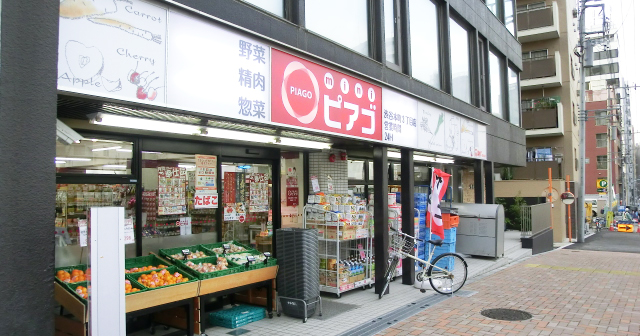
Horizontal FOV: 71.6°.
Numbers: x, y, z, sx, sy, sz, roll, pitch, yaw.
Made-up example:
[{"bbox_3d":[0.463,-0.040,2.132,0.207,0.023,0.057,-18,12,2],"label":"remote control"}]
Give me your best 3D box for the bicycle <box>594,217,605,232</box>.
[{"bbox_3d":[17.889,3.623,28.500,0.600,1.050,1.700,-4,-4,36],"label":"bicycle"}]

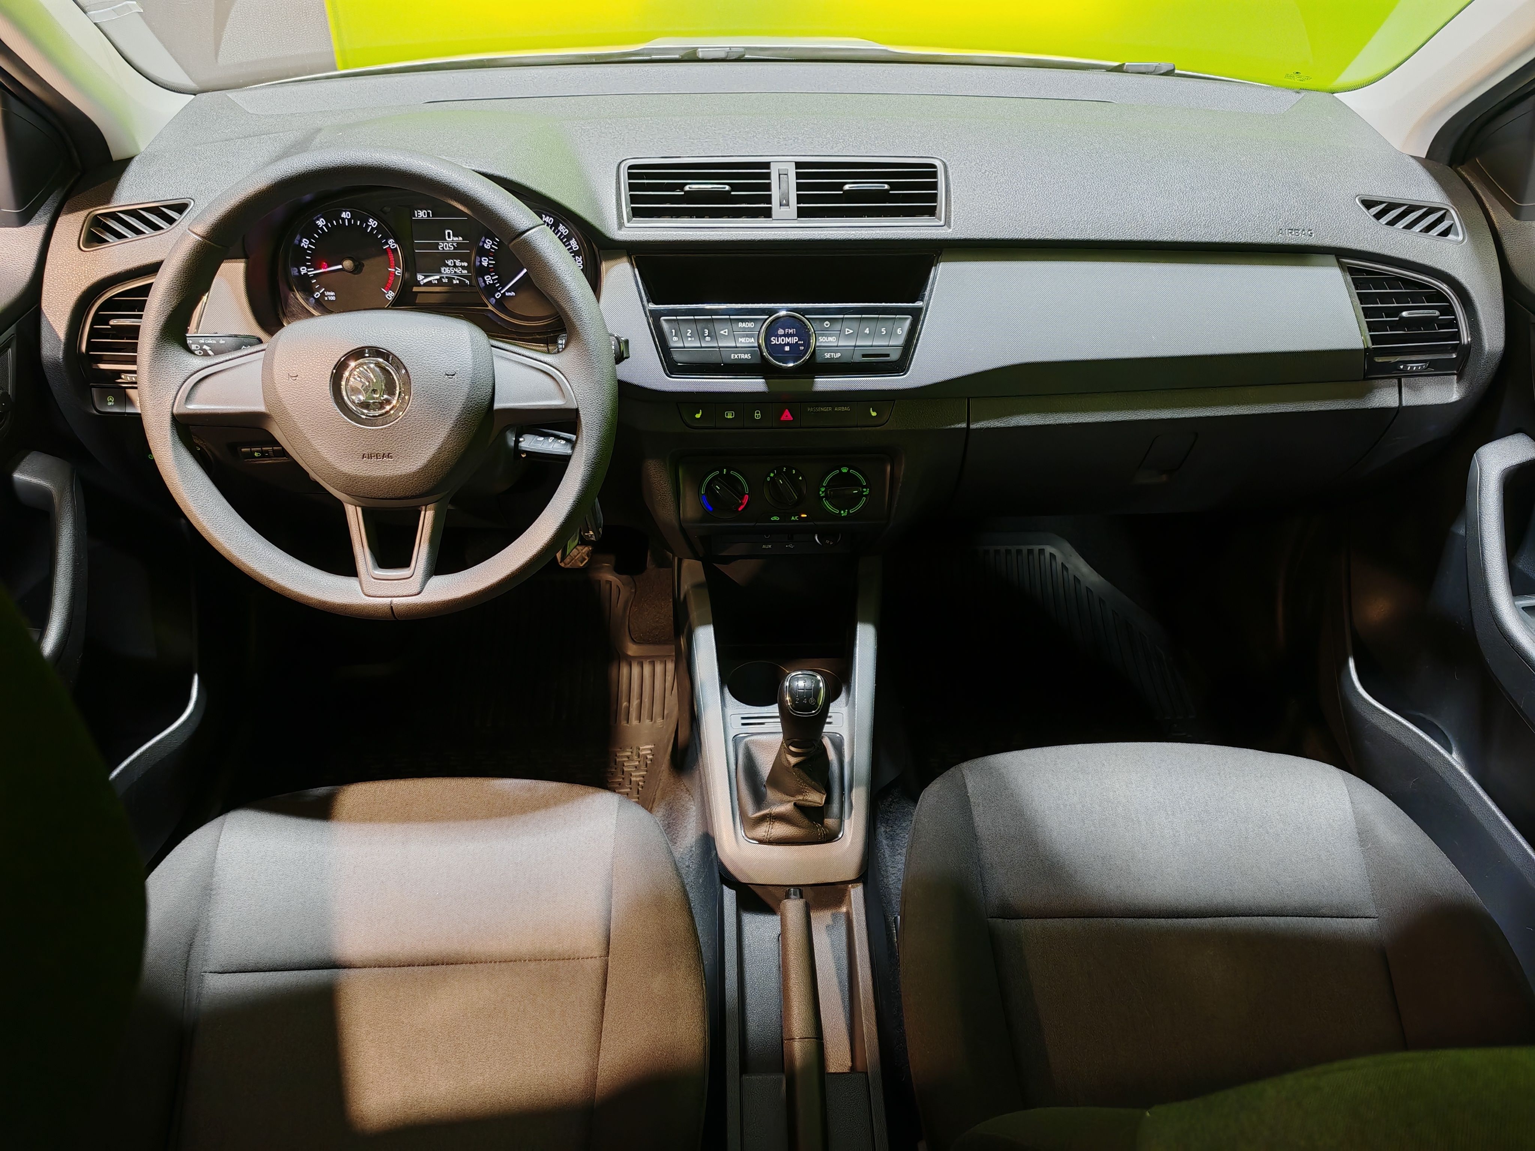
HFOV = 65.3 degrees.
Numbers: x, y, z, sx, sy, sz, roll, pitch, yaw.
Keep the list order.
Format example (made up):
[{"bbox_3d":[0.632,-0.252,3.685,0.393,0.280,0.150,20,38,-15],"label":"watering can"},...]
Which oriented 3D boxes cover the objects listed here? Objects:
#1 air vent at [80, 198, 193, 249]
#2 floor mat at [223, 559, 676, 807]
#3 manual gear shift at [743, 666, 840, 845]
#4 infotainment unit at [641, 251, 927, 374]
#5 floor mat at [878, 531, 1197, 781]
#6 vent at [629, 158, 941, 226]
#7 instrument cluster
[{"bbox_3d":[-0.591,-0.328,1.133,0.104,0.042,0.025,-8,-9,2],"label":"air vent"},{"bbox_3d":[-0.380,0.191,1.522,0.510,0.100,0.620,0,34,-1],"label":"floor mat"},{"bbox_3d":[0.019,0.134,1.048,0.088,0.155,0.120,0,34,-1],"label":"manual gear shift"},{"bbox_3d":[0.013,-0.234,1.070,0.262,0.110,0.055,0,13,-2],"label":"infotainment unit"},{"bbox_3d":[0.390,0.158,1.557,0.460,0.100,0.620,0,34,-1],"label":"floor mat"},{"bbox_3d":[0.016,-0.373,1.168,0.308,0.065,0.045,0,12,-1],"label":"vent"},{"bbox_3d":[-0.322,-0.301,1.170,0.308,0.142,0.070,0,10,-1],"label":"instrument cluster"}]

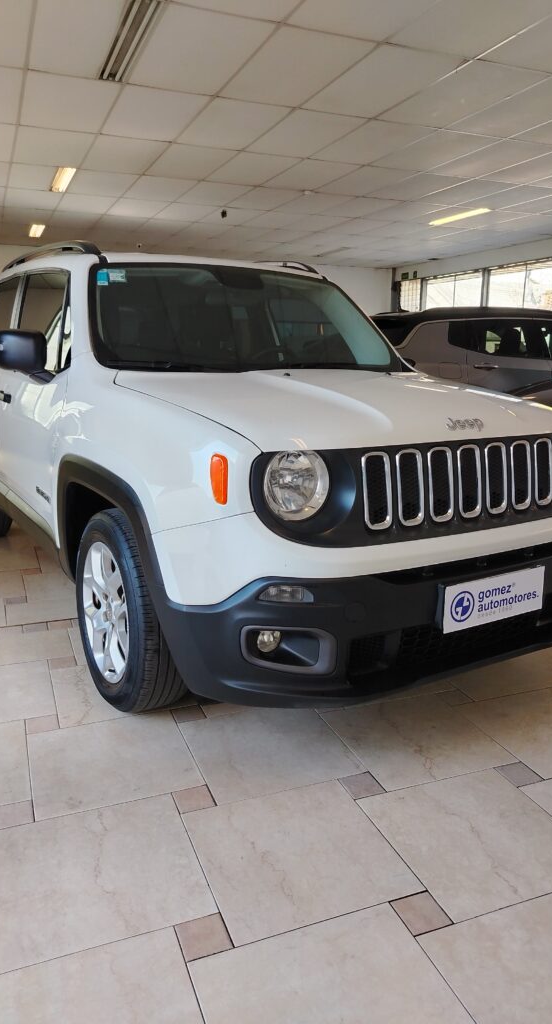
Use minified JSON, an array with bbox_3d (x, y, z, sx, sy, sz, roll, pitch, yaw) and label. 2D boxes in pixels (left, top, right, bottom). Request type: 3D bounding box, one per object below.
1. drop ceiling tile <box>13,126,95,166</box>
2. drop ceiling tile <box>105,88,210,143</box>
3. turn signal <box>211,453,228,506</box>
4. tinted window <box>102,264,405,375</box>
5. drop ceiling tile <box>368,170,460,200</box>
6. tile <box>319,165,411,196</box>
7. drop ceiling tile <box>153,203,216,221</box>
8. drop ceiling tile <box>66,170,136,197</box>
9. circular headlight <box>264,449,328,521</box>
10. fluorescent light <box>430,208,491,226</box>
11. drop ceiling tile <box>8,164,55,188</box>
[{"bbox_3d":[-1.929,-3.140,6.103,0.602,0.025,1.210,-4,14,-21],"label":"drop ceiling tile"},{"bbox_3d":[-0.918,-2.934,5.239,0.602,0.025,1.210,-4,14,-21],"label":"drop ceiling tile"},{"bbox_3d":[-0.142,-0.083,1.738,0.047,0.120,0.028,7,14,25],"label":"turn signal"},{"bbox_3d":[-0.075,-0.795,2.960,1.420,0.620,0.150,-7,-28,-32],"label":"tinted window"},{"bbox_3d":[1.464,-3.423,7.489,0.605,0.020,1.210,-4,14,-21],"label":"drop ceiling tile"},{"bbox_3d":[0.898,-3.371,7.233,0.605,0.022,1.206,-5,14,-21],"label":"tile"},{"bbox_3d":[-1.136,-3.768,8.944,0.602,0.025,1.210,-4,14,-21],"label":"drop ceiling tile"},{"bbox_3d":[-1.833,-3.461,7.484,0.605,0.020,1.210,-4,14,-21],"label":"drop ceiling tile"},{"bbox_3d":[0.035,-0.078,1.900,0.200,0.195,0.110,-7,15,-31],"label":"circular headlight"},{"bbox_3d":[2.330,-3.804,9.104,0.180,0.080,1.210,-4,14,-21],"label":"fluorescent light"},{"bbox_3d":[-2.451,-3.384,7.161,0.444,0.025,1.210,-4,14,-21],"label":"drop ceiling tile"}]

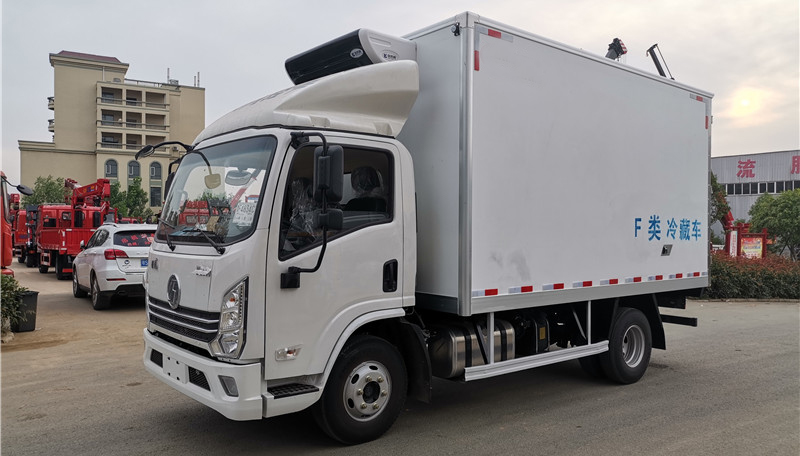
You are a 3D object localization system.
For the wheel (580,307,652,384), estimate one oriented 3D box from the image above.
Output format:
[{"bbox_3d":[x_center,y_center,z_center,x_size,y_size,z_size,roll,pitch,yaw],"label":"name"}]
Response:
[{"bbox_3d":[2.357,1.241,6.566,0.810,0.810,0.460,1,0,-39],"label":"wheel"}]

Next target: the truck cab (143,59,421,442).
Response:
[{"bbox_3d":[-1.045,0.125,4.889,1.550,2.950,2.060,1,0,-39],"label":"truck cab"}]

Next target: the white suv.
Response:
[{"bbox_3d":[-6.000,0.778,13.400,1.860,1.680,4.550,1,0,-36],"label":"white suv"}]

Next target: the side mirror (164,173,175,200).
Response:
[{"bbox_3d":[-2.145,-0.369,5.708,0.100,0.350,0.200,1,0,-39],"label":"side mirror"}]

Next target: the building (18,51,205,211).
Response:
[{"bbox_3d":[-46.100,-11.790,96.200,25.000,27.000,17.000,1,0,-31],"label":"building"}]

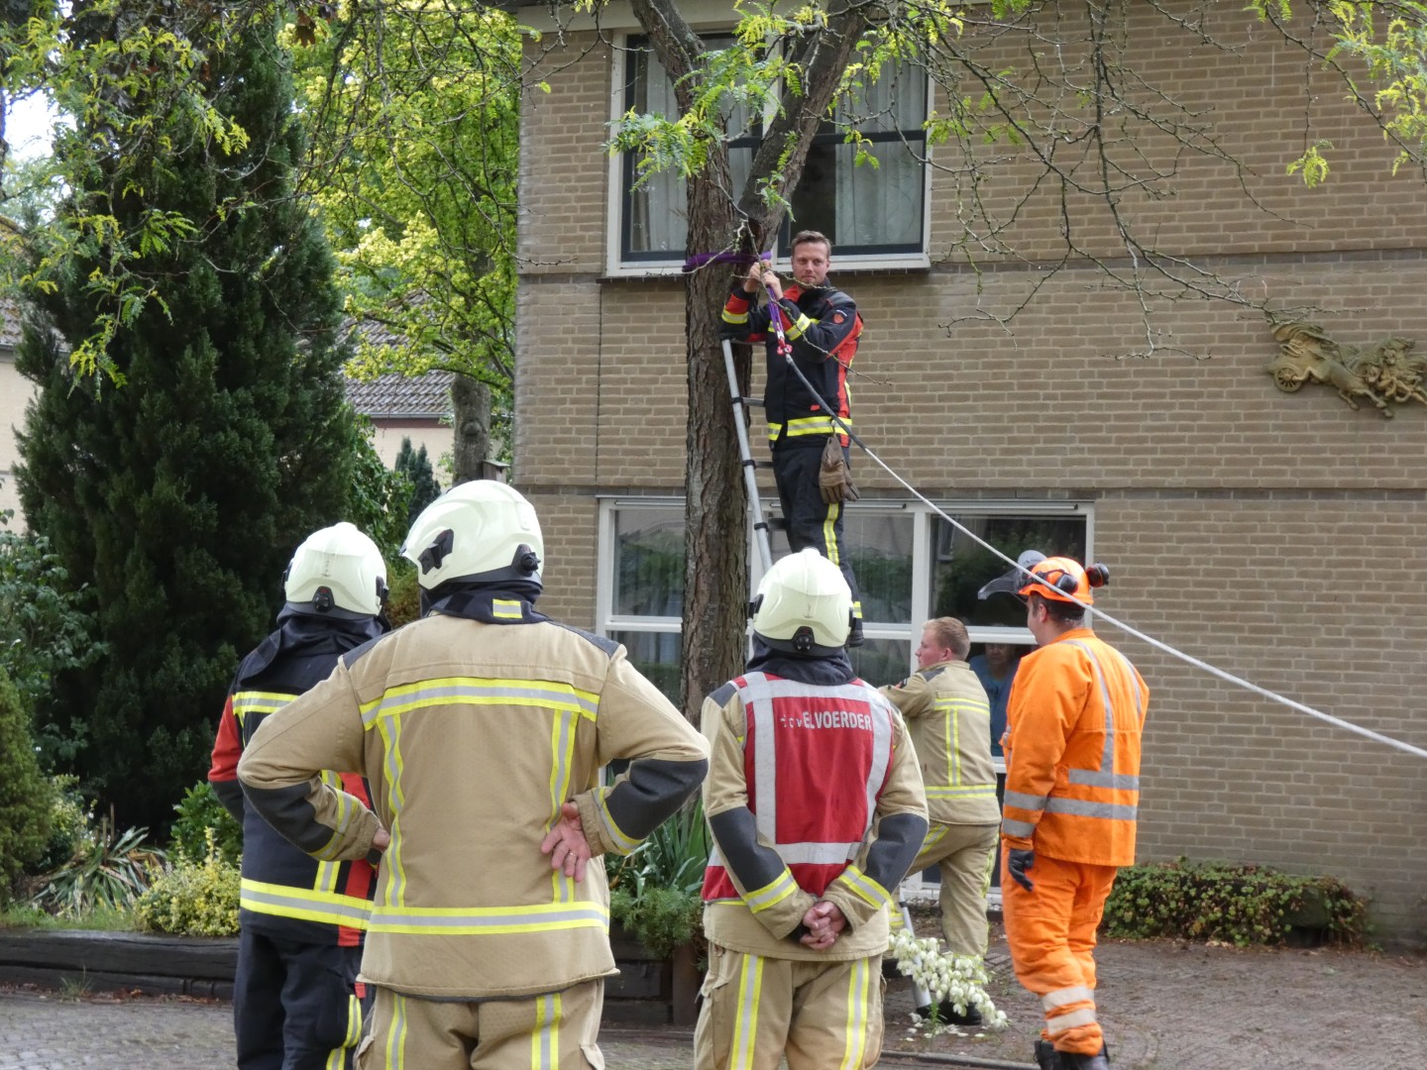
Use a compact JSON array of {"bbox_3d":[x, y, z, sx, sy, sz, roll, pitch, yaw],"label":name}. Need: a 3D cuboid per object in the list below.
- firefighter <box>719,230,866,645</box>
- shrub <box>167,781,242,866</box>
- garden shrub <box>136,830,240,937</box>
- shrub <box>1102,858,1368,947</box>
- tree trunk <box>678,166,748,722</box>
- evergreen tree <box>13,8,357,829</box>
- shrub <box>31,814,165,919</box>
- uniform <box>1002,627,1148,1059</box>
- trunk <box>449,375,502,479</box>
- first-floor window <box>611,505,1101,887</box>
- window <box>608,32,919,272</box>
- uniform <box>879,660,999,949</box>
[{"bbox_3d":[0.346,-0.423,16.100,0.520,1.800,0.600,3,-2,-42],"label":"firefighter"},{"bbox_3d":[-2.263,1.426,17.100,0.550,0.570,0.500,2,-2,0],"label":"shrub"},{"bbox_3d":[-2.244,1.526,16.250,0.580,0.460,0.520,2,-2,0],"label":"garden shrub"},{"bbox_3d":[2.783,1.971,19.850,1.500,0.460,0.520,1,-2,31],"label":"shrub"},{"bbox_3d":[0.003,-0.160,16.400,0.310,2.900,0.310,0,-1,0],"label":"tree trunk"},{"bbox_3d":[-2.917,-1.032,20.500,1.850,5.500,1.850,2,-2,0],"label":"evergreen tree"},{"bbox_3d":[-2.756,1.484,16.600,0.600,0.460,0.550,2,-2,0],"label":"shrub"},{"bbox_3d":[1.299,1.117,13.400,0.420,1.580,0.550,0,-2,38],"label":"uniform"},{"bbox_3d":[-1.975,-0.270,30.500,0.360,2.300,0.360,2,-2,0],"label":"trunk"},{"bbox_3d":[0.708,0.924,21.634,3.270,2.250,0.160,1,-2,30],"label":"first-floor window"},{"bbox_3d":[0.336,-2.300,22.007,2.180,1.470,0.160,1,-2,30],"label":"window"},{"bbox_3d":[0.943,1.202,15.650,0.620,1.340,0.520,1,-2,32],"label":"uniform"}]

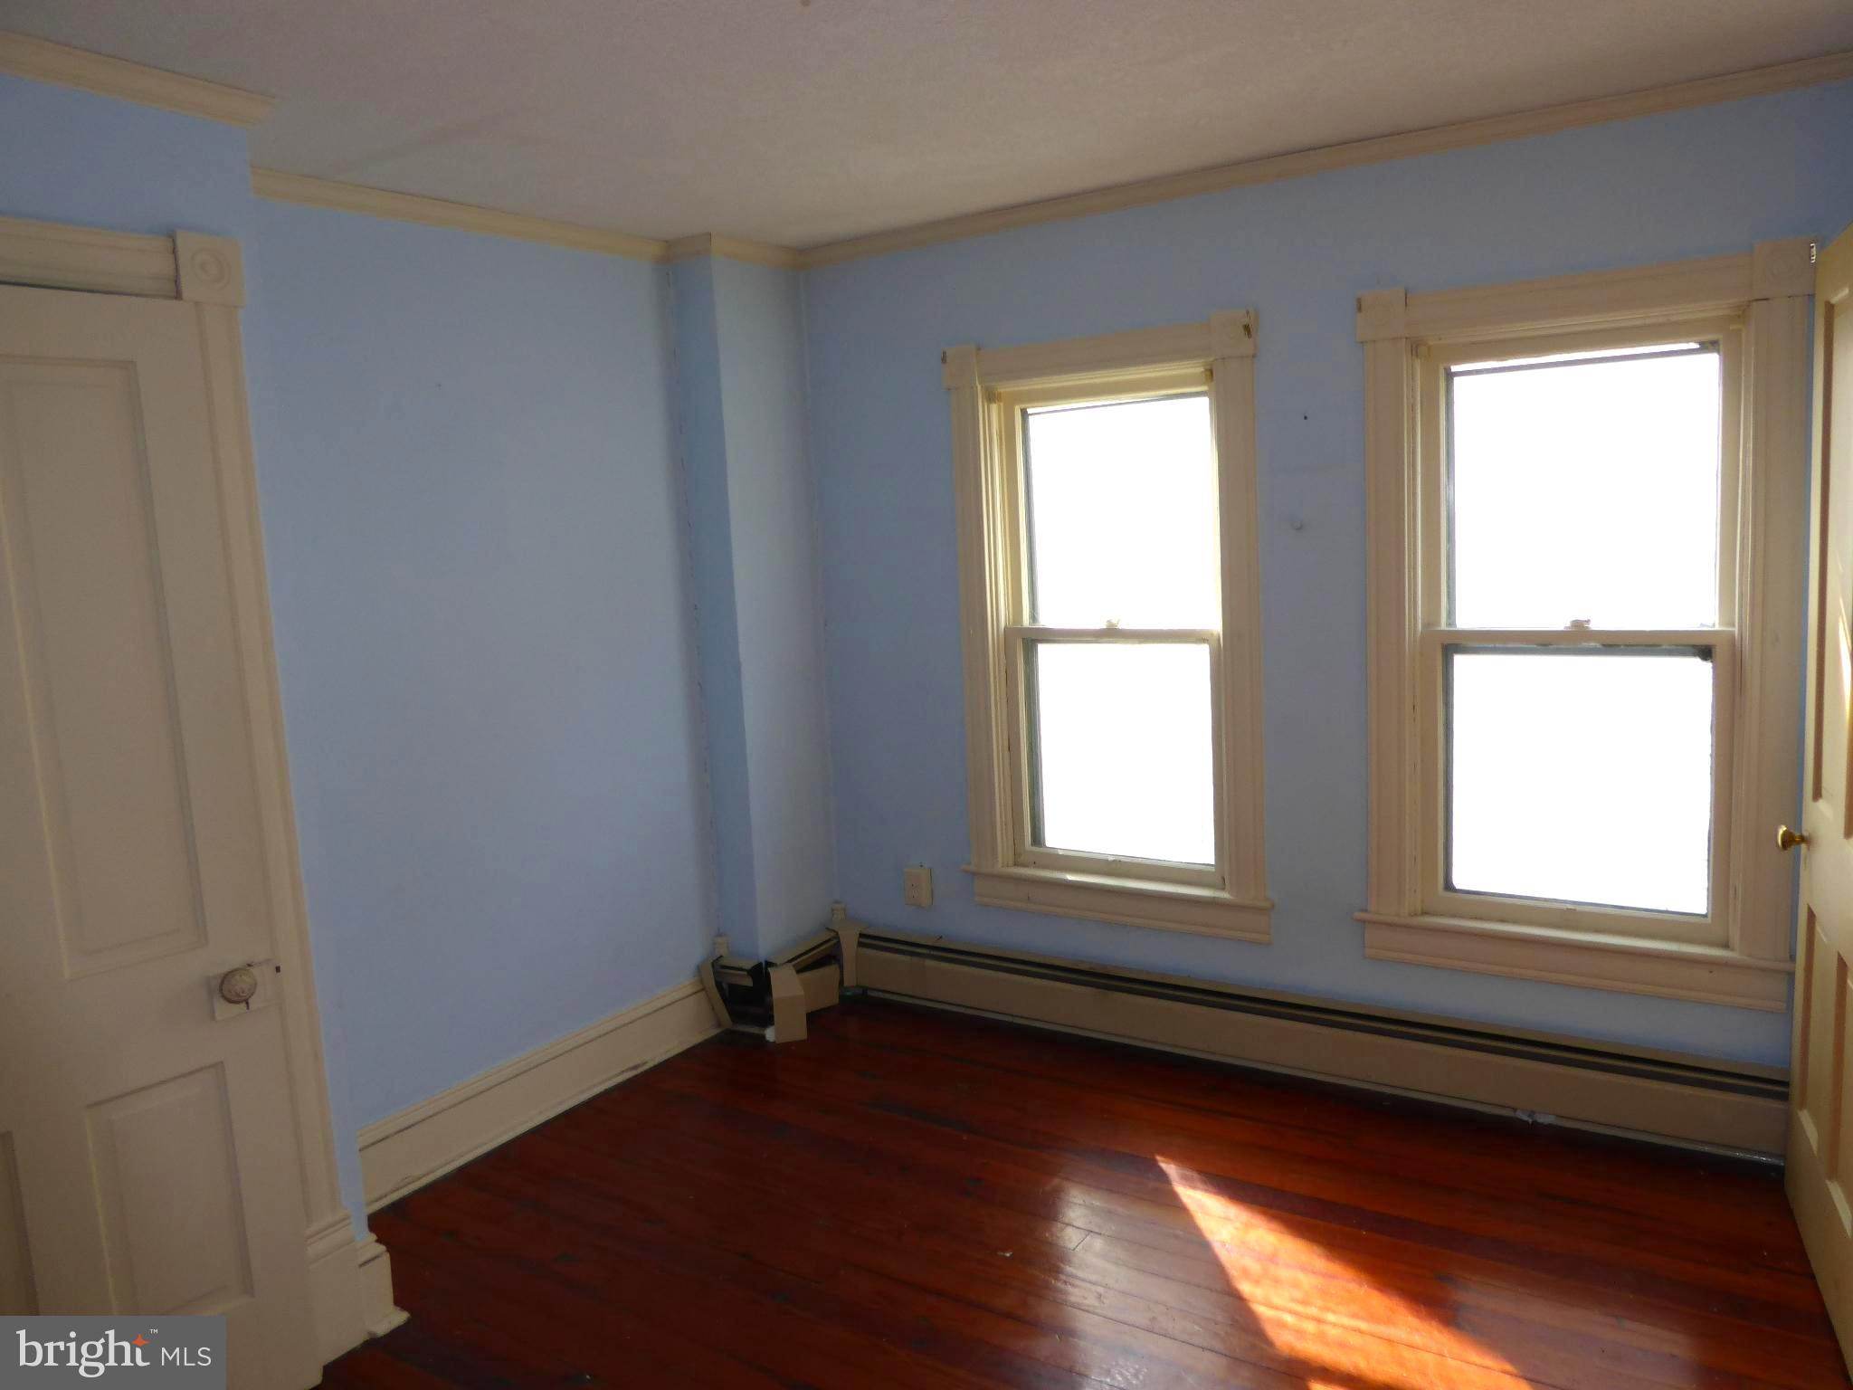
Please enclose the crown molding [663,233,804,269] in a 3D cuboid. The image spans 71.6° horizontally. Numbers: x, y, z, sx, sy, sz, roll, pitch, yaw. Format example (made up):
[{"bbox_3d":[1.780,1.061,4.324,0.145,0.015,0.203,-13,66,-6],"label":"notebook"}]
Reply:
[{"bbox_3d":[-0.581,-1.333,3.905,0.169,0.052,0.468,2,9,32],"label":"crown molding"}]

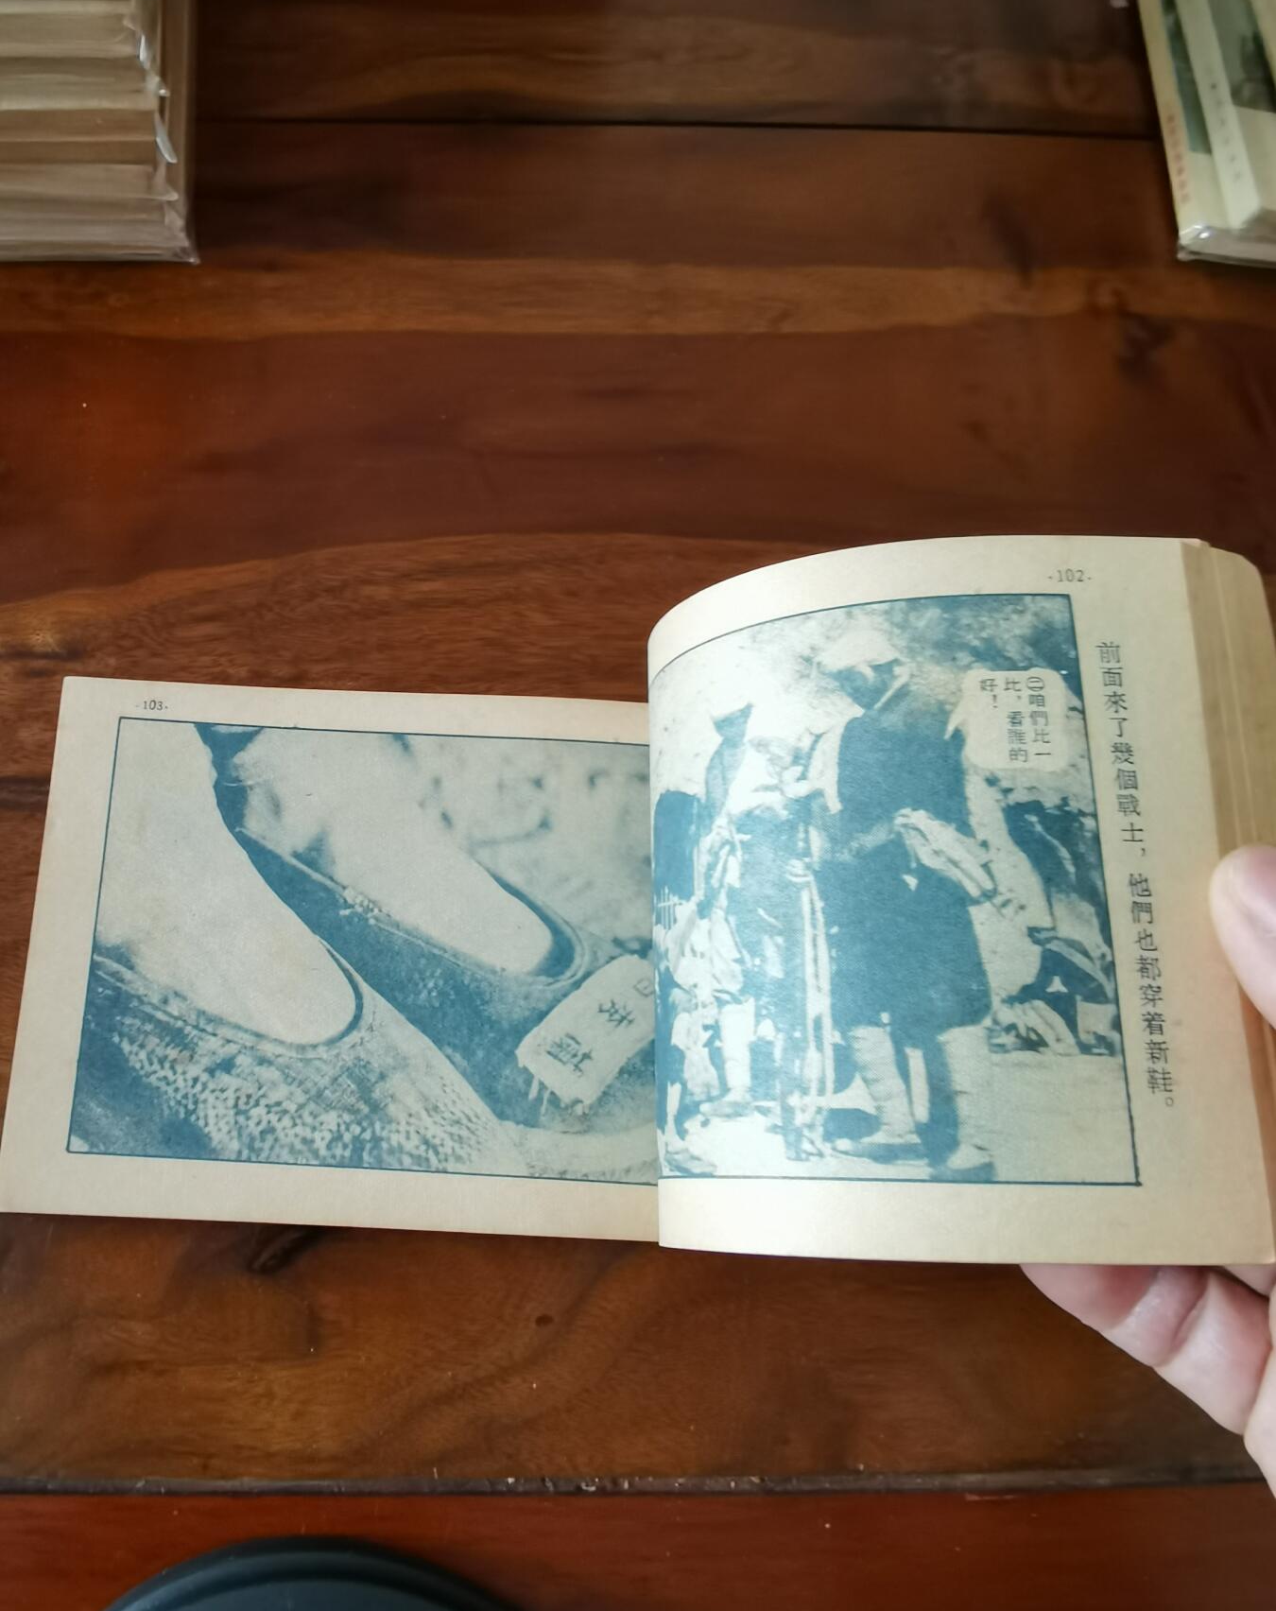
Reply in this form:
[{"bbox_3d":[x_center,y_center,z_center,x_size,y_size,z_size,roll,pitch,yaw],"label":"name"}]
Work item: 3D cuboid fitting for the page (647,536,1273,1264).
[{"bbox_3d":[0.041,0.014,0.199,0.087,0.034,0.102,-5,73,14],"label":"page"}]

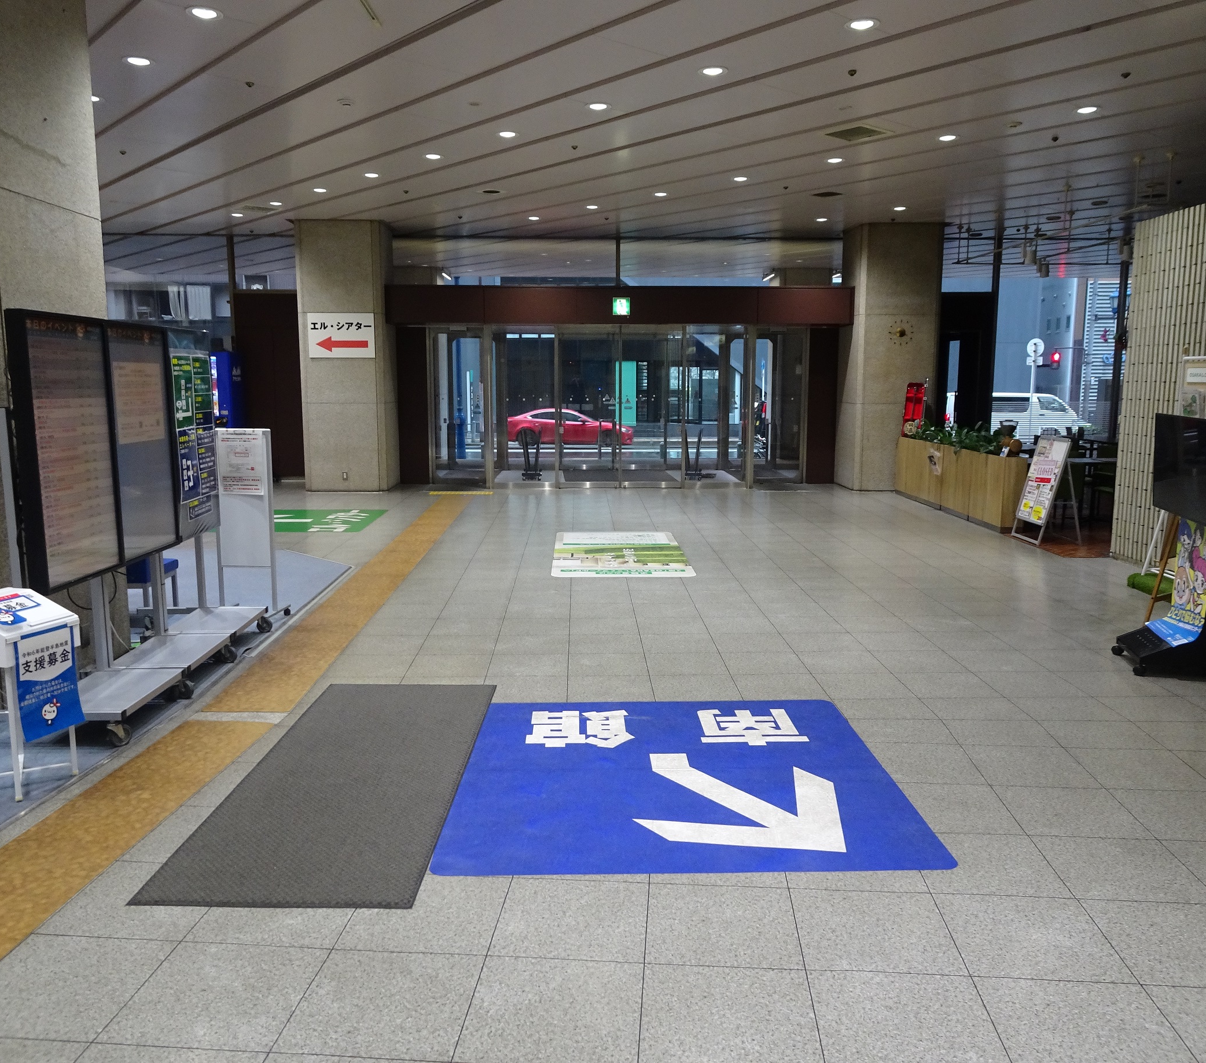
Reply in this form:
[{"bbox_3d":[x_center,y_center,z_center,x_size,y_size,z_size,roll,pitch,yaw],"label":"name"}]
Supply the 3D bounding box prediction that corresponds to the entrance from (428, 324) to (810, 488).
[{"bbox_3d":[0.217,-1.657,13.162,5.136,2.170,0.350,0,9,-1],"label":"entrance"}]

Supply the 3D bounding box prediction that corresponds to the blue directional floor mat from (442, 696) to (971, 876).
[{"bbox_3d":[0.290,0.938,3.875,1.695,0.008,1.621,0,9,-1],"label":"blue directional floor mat"}]

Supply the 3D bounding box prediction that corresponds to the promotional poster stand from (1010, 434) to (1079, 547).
[{"bbox_3d":[4.165,-0.408,9.134,0.444,0.982,0.568,0,9,-3],"label":"promotional poster stand"}]

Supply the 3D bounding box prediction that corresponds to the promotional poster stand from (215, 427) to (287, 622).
[{"bbox_3d":[-2.214,-0.032,6.067,0.372,1.209,0.413,0,9,2],"label":"promotional poster stand"}]

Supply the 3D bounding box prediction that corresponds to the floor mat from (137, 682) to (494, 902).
[{"bbox_3d":[-0.963,0.930,3.898,0.836,0.012,2.069,0,9,1],"label":"floor mat"}]

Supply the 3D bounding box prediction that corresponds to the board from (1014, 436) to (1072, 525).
[{"bbox_3d":[4.088,-0.484,9.117,0.050,0.796,0.548,12,9,-4],"label":"board"}]

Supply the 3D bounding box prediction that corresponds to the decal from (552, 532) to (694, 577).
[{"bbox_3d":[0.142,0.176,8.565,1.129,0.006,2.106,0,9,-1],"label":"decal"}]

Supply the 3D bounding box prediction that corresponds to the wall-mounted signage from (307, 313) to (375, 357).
[{"bbox_3d":[-3.348,-2.504,12.534,0.847,0.548,0.020,0,9,0],"label":"wall-mounted signage"}]

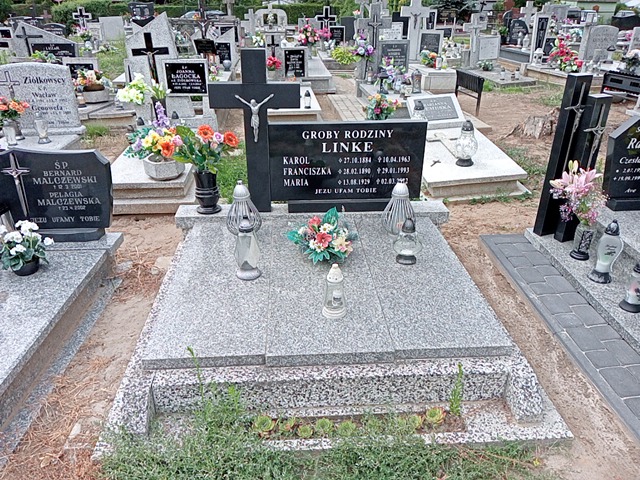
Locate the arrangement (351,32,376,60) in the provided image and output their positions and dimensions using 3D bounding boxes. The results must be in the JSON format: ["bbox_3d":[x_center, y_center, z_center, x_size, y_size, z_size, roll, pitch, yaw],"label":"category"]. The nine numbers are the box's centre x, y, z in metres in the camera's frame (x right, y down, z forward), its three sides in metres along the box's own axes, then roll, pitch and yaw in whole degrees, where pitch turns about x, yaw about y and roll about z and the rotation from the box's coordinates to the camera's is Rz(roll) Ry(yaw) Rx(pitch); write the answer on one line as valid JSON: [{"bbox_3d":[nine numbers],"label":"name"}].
[{"bbox_3d":[0.608,-2.764,7.396,0.345,0.390,0.320,-1,27,-3],"label":"arrangement"}]

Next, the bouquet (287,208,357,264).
[{"bbox_3d":[0.008,-0.056,2.675,0.360,0.240,0.290,-1,27,-3],"label":"bouquet"}]

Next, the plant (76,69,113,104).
[{"bbox_3d":[-3.152,-2.143,7.204,0.470,0.410,0.360,-1,25,-3],"label":"plant"}]

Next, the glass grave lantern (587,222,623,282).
[{"bbox_3d":[1.636,0.058,2.945,0.150,0.354,0.150,10,27,21],"label":"glass grave lantern"}]

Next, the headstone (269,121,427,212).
[{"bbox_3d":[0.161,-0.439,3.115,0.920,0.530,0.120,-1,27,-3],"label":"headstone"}]

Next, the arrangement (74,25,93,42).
[{"bbox_3d":[-5.132,-4.459,11.207,0.360,0.360,0.320,-6,27,-12],"label":"arrangement"}]

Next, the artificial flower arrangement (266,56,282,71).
[{"bbox_3d":[-0.799,-3.087,9.055,0.280,0.260,0.240,-1,25,-3],"label":"artificial flower arrangement"}]

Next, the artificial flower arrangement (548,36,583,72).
[{"bbox_3d":[3.992,-3.002,8.400,0.540,0.550,0.420,4,27,7],"label":"artificial flower arrangement"}]

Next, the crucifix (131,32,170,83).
[{"bbox_3d":[-1.515,-1.645,4.678,0.350,0.450,0.050,-3,27,-2],"label":"crucifix"}]

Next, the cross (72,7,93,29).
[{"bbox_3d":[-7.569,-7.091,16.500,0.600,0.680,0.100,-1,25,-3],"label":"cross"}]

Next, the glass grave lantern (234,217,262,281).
[{"bbox_3d":[-0.375,0.035,2.683,0.135,0.333,0.135,-1,25,-3],"label":"glass grave lantern"}]

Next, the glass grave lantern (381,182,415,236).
[{"bbox_3d":[0.439,-0.195,2.891,0.190,0.300,0.190,-1,27,-3],"label":"glass grave lantern"}]

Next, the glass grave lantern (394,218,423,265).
[{"bbox_3d":[0.485,0.003,2.849,0.159,0.250,0.159,-1,25,-3],"label":"glass grave lantern"}]

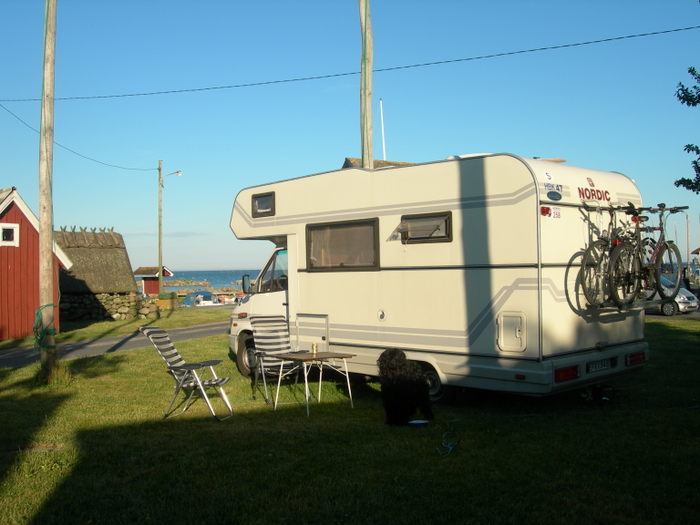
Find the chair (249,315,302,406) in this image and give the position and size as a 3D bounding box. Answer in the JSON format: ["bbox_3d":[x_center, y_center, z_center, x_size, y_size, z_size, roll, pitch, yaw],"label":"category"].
[{"bbox_3d":[-0.899,1.165,9.524,0.580,1.030,0.720,-1,0,-29],"label":"chair"}]

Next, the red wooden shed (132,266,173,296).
[{"bbox_3d":[-16.090,1.574,63.008,2.500,2.450,2.500,-1,0,20],"label":"red wooden shed"}]

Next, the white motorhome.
[{"bbox_3d":[0.742,0.258,10.431,2.350,2.800,5.800,-1,-1,-44],"label":"white motorhome"}]

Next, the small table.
[{"bbox_3d":[-0.425,1.352,8.742,0.740,0.630,0.620,-1,-1,-43],"label":"small table"}]

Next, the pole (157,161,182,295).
[{"bbox_3d":[-11.089,-1.994,47.029,1.600,8.400,0.350,-1,0,0],"label":"pole"}]

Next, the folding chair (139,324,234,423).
[{"bbox_3d":[-1.782,1.188,8.471,0.930,1.000,0.580,-1,0,16],"label":"folding chair"}]

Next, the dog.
[{"bbox_3d":[0.579,1.265,8.083,0.320,0.760,0.680,-1,-1,40],"label":"dog"}]

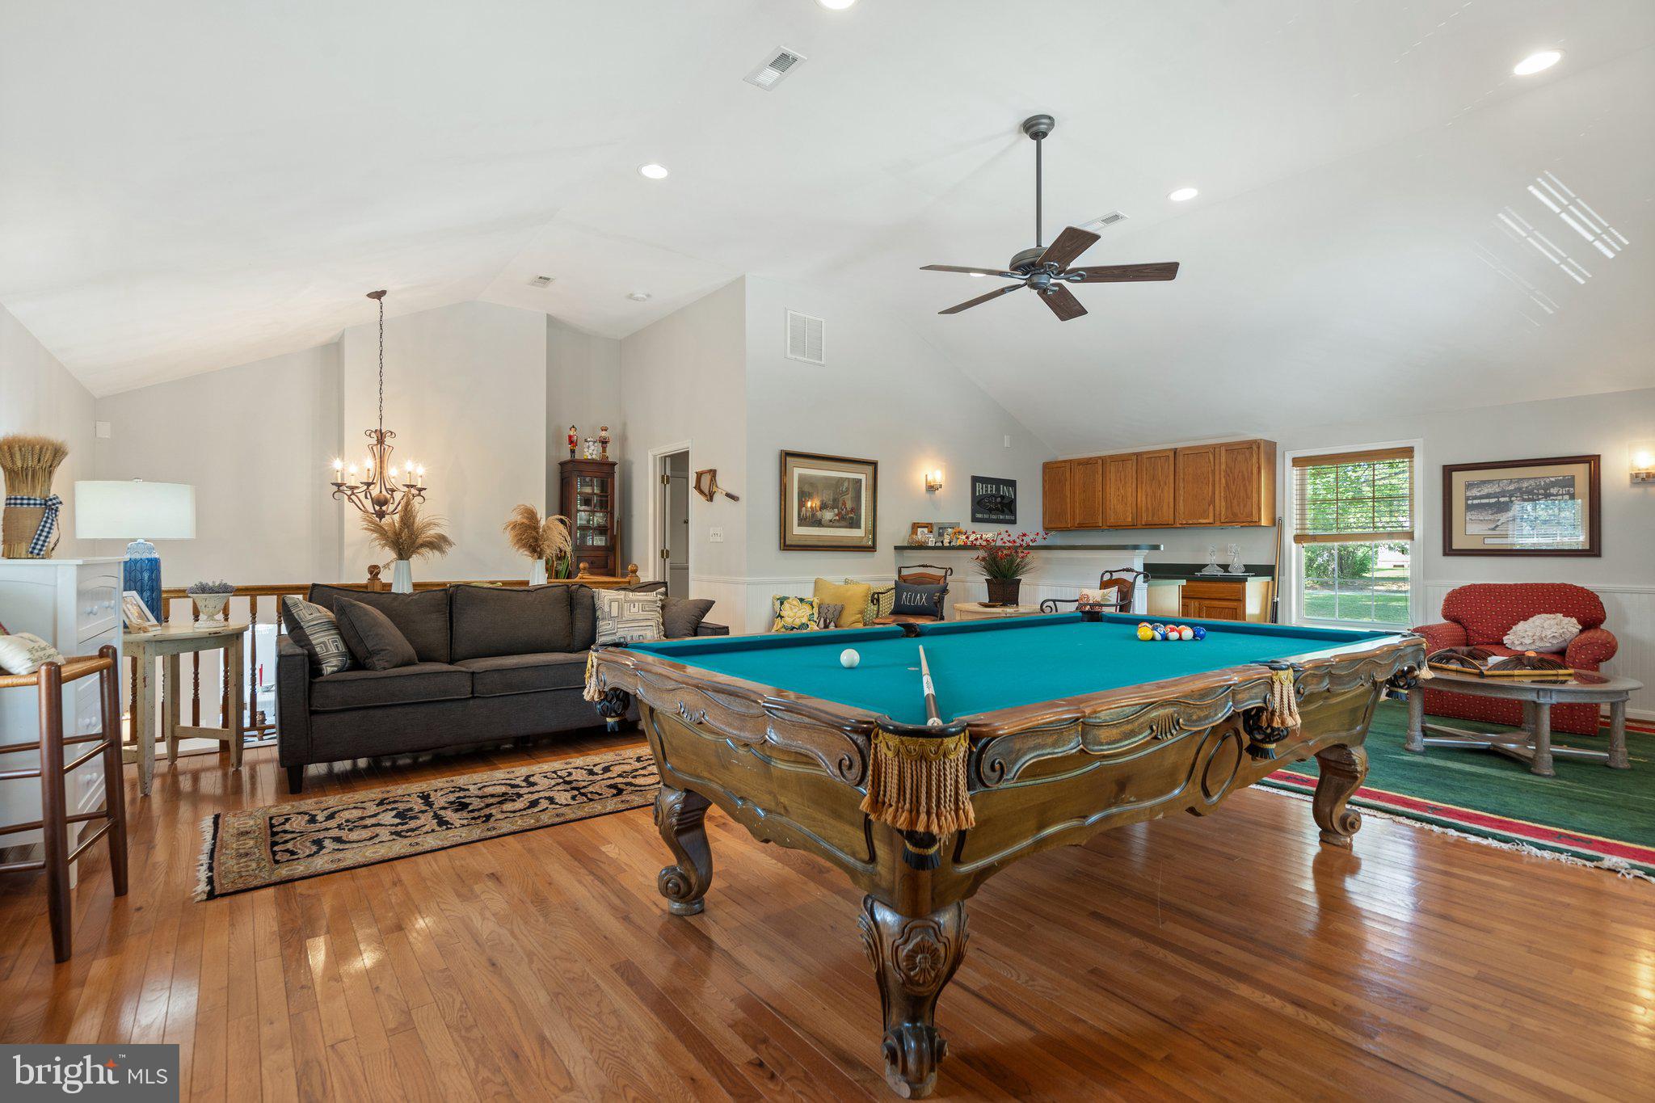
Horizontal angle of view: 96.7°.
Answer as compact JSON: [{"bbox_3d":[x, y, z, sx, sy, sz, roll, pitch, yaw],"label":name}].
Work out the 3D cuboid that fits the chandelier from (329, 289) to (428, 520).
[{"bbox_3d":[-3.125,-1.022,5.141,0.600,1.600,0.600,0,0,-39],"label":"chandelier"}]

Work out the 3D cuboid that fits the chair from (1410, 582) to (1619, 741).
[{"bbox_3d":[4.730,0.677,5.041,0.830,0.905,1.000,0,0,-39],"label":"chair"}]

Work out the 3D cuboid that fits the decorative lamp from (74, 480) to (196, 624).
[{"bbox_3d":[-3.464,0.019,3.700,0.440,0.743,0.440,0,0,-39],"label":"decorative lamp"}]

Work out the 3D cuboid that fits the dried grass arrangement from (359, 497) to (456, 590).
[{"bbox_3d":[-2.661,0.005,4.650,0.480,0.690,0.520,0,0,-39],"label":"dried grass arrangement"}]

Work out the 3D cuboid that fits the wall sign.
[{"bbox_3d":[1.745,-0.527,7.633,0.720,0.455,0.025,0,0,-39],"label":"wall sign"}]

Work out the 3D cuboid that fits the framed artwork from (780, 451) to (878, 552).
[{"bbox_3d":[0.050,-0.405,6.257,1.050,0.820,0.040,0,0,-39],"label":"framed artwork"}]

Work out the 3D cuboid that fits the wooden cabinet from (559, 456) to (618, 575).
[{"bbox_3d":[-2.350,0.126,7.236,0.480,2.000,0.340,0,0,-39],"label":"wooden cabinet"}]

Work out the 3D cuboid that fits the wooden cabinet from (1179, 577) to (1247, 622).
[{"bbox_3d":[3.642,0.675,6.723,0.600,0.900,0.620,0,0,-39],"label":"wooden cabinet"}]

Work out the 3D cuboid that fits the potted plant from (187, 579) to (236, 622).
[{"bbox_3d":[-3.150,0.272,3.760,0.190,0.235,0.190,0,0,-39],"label":"potted plant"}]

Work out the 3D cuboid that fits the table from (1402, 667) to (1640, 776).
[{"bbox_3d":[3.770,0.900,4.105,1.034,0.450,1.034,0,0,-39],"label":"table"}]

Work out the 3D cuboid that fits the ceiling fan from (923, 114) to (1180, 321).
[{"bbox_3d":[1.103,-1.823,3.844,1.300,0.915,1.300,0,0,-39],"label":"ceiling fan"}]

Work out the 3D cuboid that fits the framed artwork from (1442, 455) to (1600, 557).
[{"bbox_3d":[5.017,-0.313,5.353,0.040,0.702,0.845,0,0,-39],"label":"framed artwork"}]

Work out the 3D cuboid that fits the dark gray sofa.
[{"bbox_3d":[-1.827,0.654,4.378,2.270,0.910,0.910,0,0,-34],"label":"dark gray sofa"}]

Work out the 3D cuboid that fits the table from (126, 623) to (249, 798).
[{"bbox_3d":[-3.306,0.757,3.645,0.680,0.735,0.680,0,0,-39],"label":"table"}]

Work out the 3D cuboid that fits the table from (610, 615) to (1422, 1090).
[{"bbox_3d":[0.791,0.714,2.664,2.804,0.822,1.589,0,0,-37],"label":"table"}]

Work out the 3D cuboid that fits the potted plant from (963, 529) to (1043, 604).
[{"bbox_3d":[1.200,0.105,5.000,0.500,0.530,0.560,0,0,-39],"label":"potted plant"}]

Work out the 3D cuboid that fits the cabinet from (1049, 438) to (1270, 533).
[{"bbox_3d":[3.210,-0.599,7.376,0.320,0.762,2.220,0,0,-39],"label":"cabinet"}]

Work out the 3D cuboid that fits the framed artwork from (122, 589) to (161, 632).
[{"bbox_3d":[-3.319,0.283,3.517,0.025,0.215,0.160,-36,0,3],"label":"framed artwork"}]

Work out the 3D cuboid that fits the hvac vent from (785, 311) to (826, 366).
[{"bbox_3d":[-0.172,-1.770,6.098,0.400,0.400,0.025,0,0,-39],"label":"hvac vent"}]

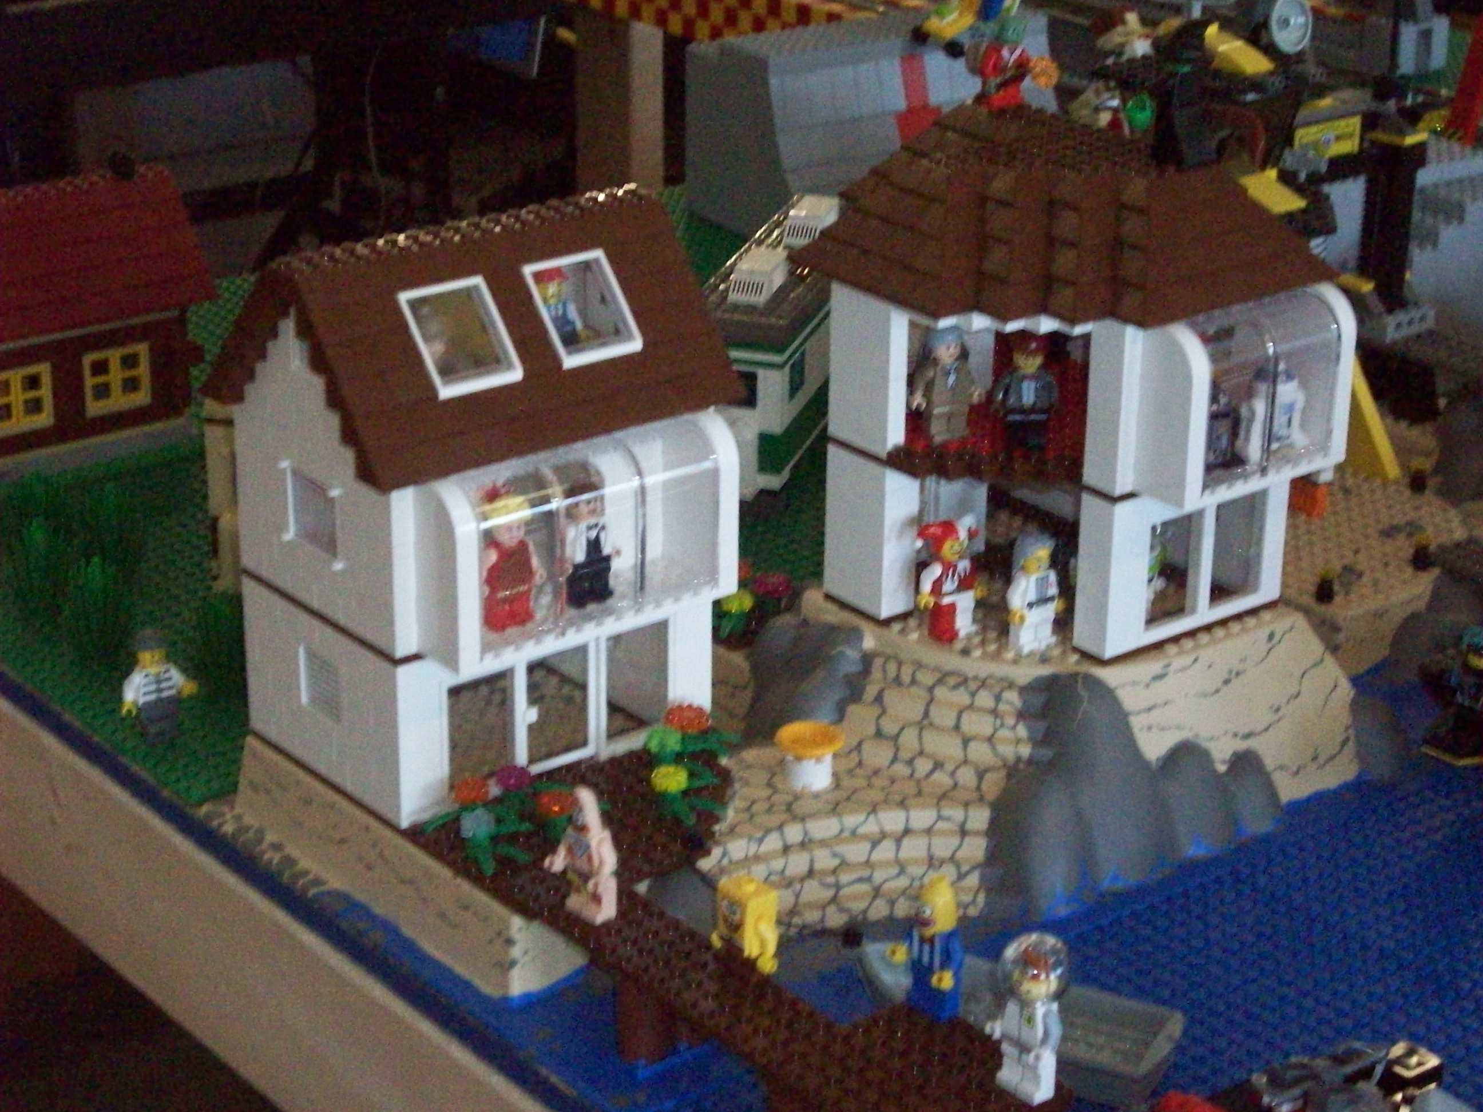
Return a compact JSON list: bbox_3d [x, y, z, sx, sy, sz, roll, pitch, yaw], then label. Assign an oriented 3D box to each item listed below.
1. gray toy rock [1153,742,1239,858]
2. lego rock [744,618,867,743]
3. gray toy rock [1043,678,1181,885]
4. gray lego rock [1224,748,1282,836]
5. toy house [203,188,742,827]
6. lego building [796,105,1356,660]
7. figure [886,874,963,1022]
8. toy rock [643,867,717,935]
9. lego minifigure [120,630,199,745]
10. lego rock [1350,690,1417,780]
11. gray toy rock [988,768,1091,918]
[{"bbox_3d":[0.157,0.081,1.138,0.030,0.032,0.027,-16,28,-36],"label":"gray toy rock"},{"bbox_3d":[0.023,0.041,1.169,0.042,0.029,0.044,-16,28,-36],"label":"lego rock"},{"bbox_3d":[0.125,0.074,1.118,0.042,0.060,0.045,-16,28,-36],"label":"gray toy rock"},{"bbox_3d":[0.179,0.080,1.154,0.026,0.023,0.022,-16,28,-36],"label":"gray lego rock"},{"bbox_3d":[-0.085,-0.022,1.108,0.144,0.181,0.128,-16,28,-36],"label":"toy house"},{"bbox_3d":[0.119,-0.062,1.154,0.144,0.170,0.136,-16,28,-36],"label":"lego building"},{"bbox_3d":[0.053,0.114,0.963,0.018,0.043,0.025,-16,28,-36],"label":"figure"},{"bbox_3d":[-0.016,0.114,1.059,0.036,0.026,0.021,-16,28,-36],"label":"toy rock"},{"bbox_3d":[-0.212,0.047,1.196,0.026,0.043,0.015,-16,28,-36],"label":"lego minifigure"},{"bbox_3d":[0.232,0.062,1.197,0.023,0.025,0.026,-16,28,-36],"label":"lego rock"},{"bbox_3d":[0.098,0.093,1.095,0.038,0.041,0.031,-16,28,-36],"label":"gray toy rock"}]

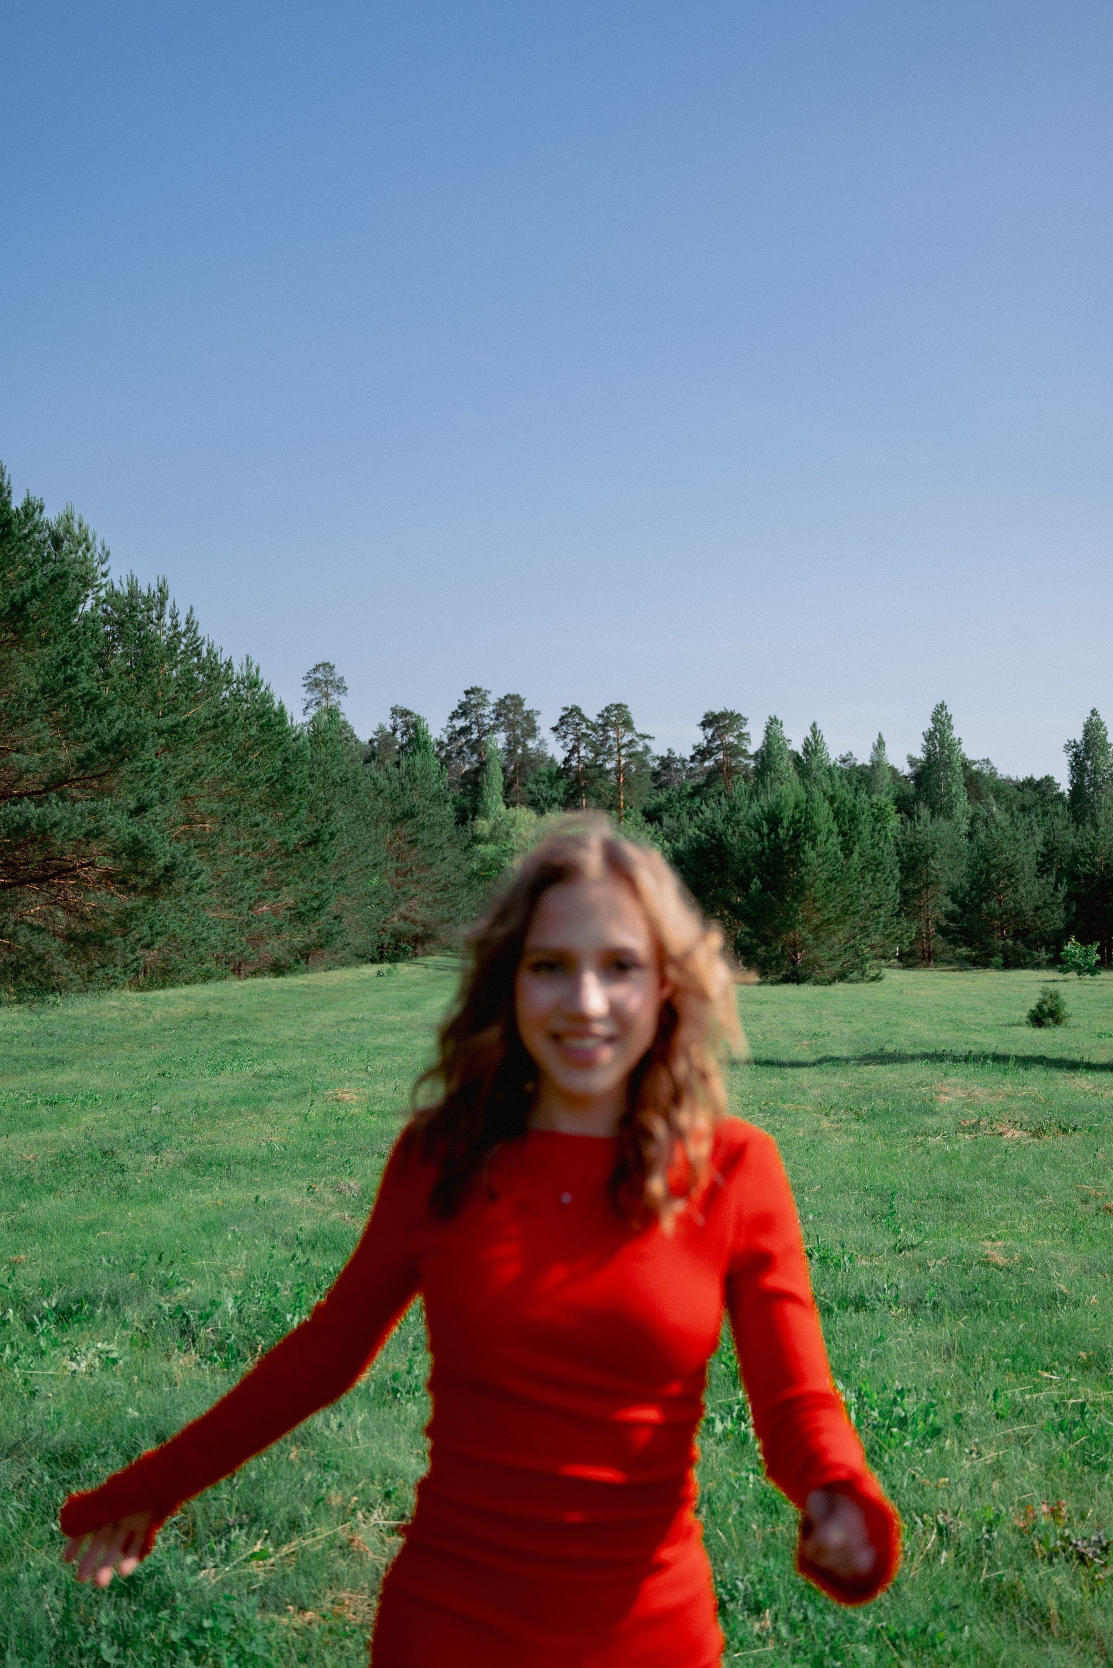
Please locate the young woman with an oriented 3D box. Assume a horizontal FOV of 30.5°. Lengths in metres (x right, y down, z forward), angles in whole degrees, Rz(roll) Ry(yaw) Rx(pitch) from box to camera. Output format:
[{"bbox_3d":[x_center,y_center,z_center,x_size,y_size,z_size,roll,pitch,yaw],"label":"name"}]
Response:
[{"bbox_3d":[-0.080,0.810,1.790,0.710,1.650,0.500,0,-3,4],"label":"young woman"}]

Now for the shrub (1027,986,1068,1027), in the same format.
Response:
[{"bbox_3d":[7.460,2.620,31.000,0.620,0.630,0.600,0,-3,0],"label":"shrub"}]

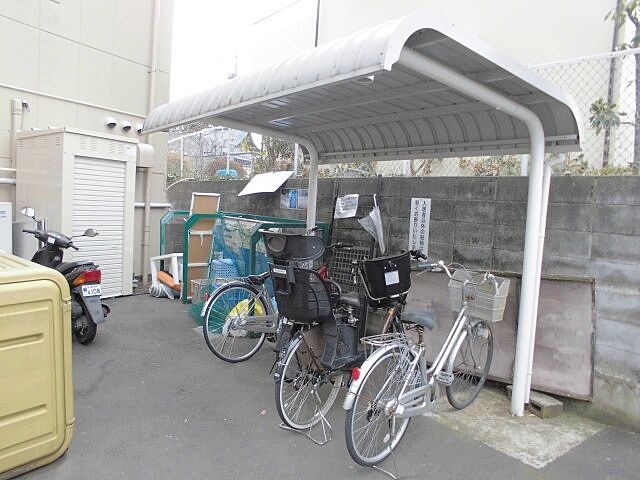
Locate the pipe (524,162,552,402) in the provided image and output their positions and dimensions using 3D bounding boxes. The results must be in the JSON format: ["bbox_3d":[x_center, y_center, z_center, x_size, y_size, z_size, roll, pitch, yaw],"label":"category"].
[{"bbox_3d":[1.639,0.334,3.611,0.062,1.800,0.062,1,5,-38],"label":"pipe"}]

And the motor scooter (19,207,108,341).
[{"bbox_3d":[-2.559,0.327,4.748,1.700,1.160,0.700,7,5,41],"label":"motor scooter"}]

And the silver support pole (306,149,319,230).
[{"bbox_3d":[-0.109,-0.065,5.720,0.090,2.050,0.090,1,5,-36],"label":"silver support pole"}]

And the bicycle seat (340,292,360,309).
[{"bbox_3d":[0.188,0.391,3.110,0.190,0.100,0.250,7,5,38],"label":"bicycle seat"}]

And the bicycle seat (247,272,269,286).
[{"bbox_3d":[-0.519,0.347,4.225,0.250,0.100,0.190,0,5,-44],"label":"bicycle seat"}]

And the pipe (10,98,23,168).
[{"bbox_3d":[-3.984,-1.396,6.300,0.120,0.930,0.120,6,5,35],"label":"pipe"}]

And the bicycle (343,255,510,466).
[{"bbox_3d":[0.743,0.744,3.073,0.580,1.070,1.800,7,5,42],"label":"bicycle"}]

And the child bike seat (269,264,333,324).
[{"bbox_3d":[-0.116,0.302,2.715,0.330,0.330,0.270,7,5,38],"label":"child bike seat"}]

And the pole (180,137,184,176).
[{"bbox_3d":[-2.742,-1.668,9.600,0.045,0.820,0.045,1,5,-36],"label":"pole"}]

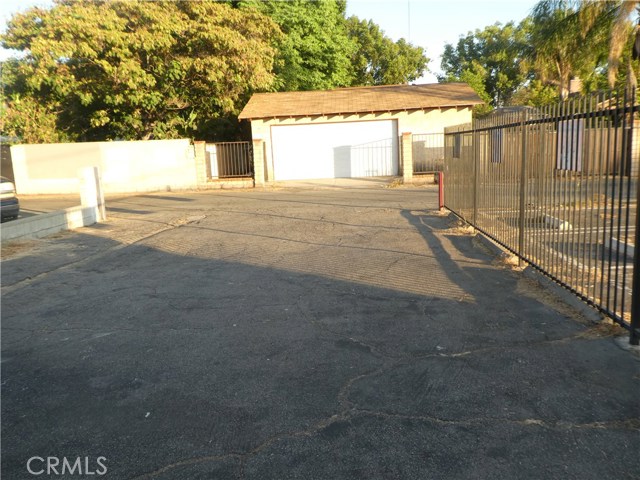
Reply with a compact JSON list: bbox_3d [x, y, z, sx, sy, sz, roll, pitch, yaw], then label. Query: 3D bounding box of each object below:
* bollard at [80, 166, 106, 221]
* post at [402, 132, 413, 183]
[{"bbox_3d":[-5.140,-1.020,10.901,0.360,1.266,0.380,0,8,16],"label":"bollard"},{"bbox_3d":[3.110,-2.898,16.951,0.300,1.750,0.300,-1,8,6],"label":"post"}]

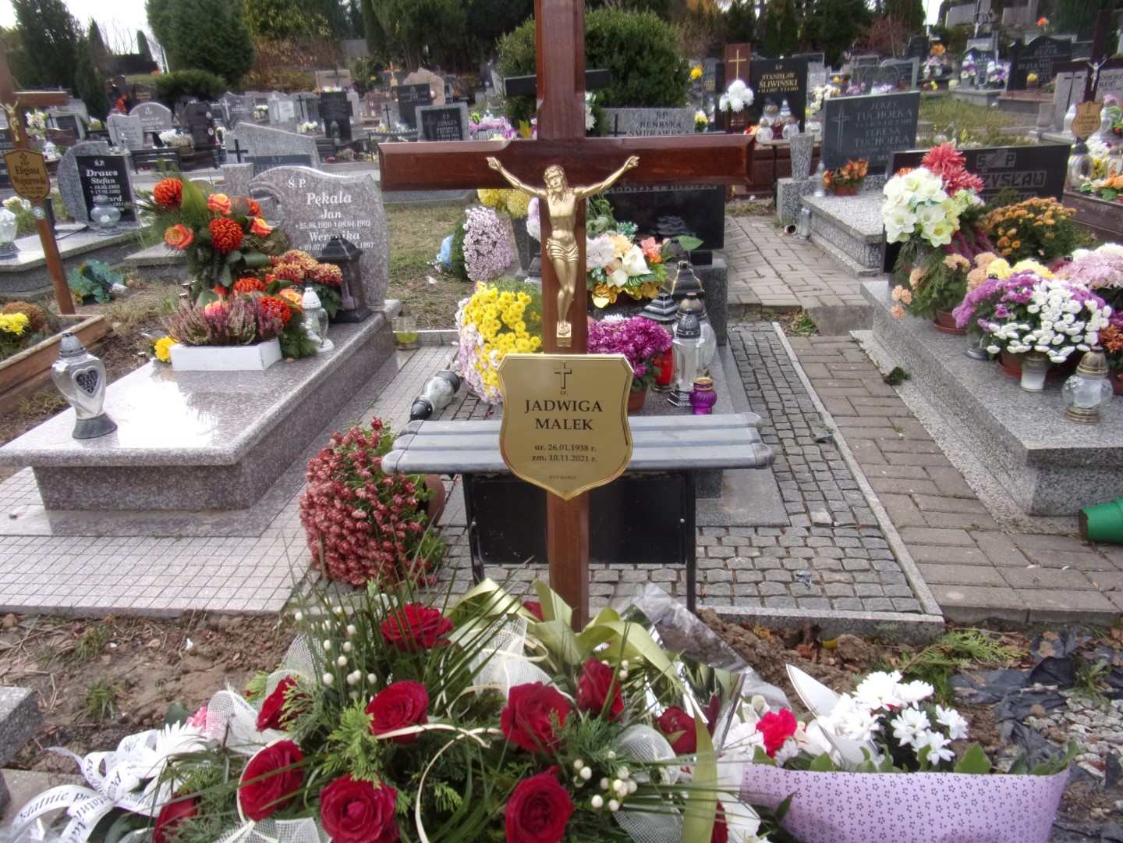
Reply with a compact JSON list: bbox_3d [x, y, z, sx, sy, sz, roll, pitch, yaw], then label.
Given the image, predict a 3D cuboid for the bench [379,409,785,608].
[{"bbox_3d":[0.057,0.258,2.098,0.945,0.460,0.300,-1,21,3],"label":"bench"}]

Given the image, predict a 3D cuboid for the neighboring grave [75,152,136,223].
[{"bbox_3d":[-3.450,-1.762,5.900,0.390,0.500,0.070,0,20,6],"label":"neighboring grave"}]

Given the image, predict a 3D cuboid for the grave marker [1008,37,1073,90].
[{"bbox_3d":[6.946,-5.201,11.300,0.800,0.660,0.110,0,20,6],"label":"grave marker"}]

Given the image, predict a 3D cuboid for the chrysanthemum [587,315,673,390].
[{"bbox_3d":[0.210,-0.216,2.680,0.340,0.270,0.330,-1,21,6],"label":"chrysanthemum"}]

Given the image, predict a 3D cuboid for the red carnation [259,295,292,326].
[{"bbox_3d":[-1.278,-0.494,3.480,0.140,0.125,0.120,0,20,6],"label":"red carnation"}]

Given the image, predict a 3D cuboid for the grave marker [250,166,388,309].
[{"bbox_3d":[-1.252,-0.966,4.100,0.680,0.710,0.090,-1,21,6],"label":"grave marker"}]

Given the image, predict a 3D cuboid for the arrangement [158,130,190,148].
[{"bbox_3d":[-6.474,-4.714,13.014,0.480,0.290,0.400,0,23,5],"label":"arrangement"}]

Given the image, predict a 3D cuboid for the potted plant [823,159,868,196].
[{"bbox_3d":[2.096,-1.800,5.750,0.330,0.260,0.240,0,23,5],"label":"potted plant"}]

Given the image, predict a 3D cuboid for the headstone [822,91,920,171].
[{"bbox_3d":[2.363,-2.216,5.950,0.660,0.540,0.090,1,20,8],"label":"headstone"}]

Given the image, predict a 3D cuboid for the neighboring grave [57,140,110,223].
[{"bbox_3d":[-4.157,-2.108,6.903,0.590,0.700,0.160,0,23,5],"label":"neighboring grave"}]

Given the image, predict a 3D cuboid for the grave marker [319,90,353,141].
[{"bbox_3d":[-3.873,-5.222,13.350,0.540,0.810,0.150,0,23,5],"label":"grave marker"}]

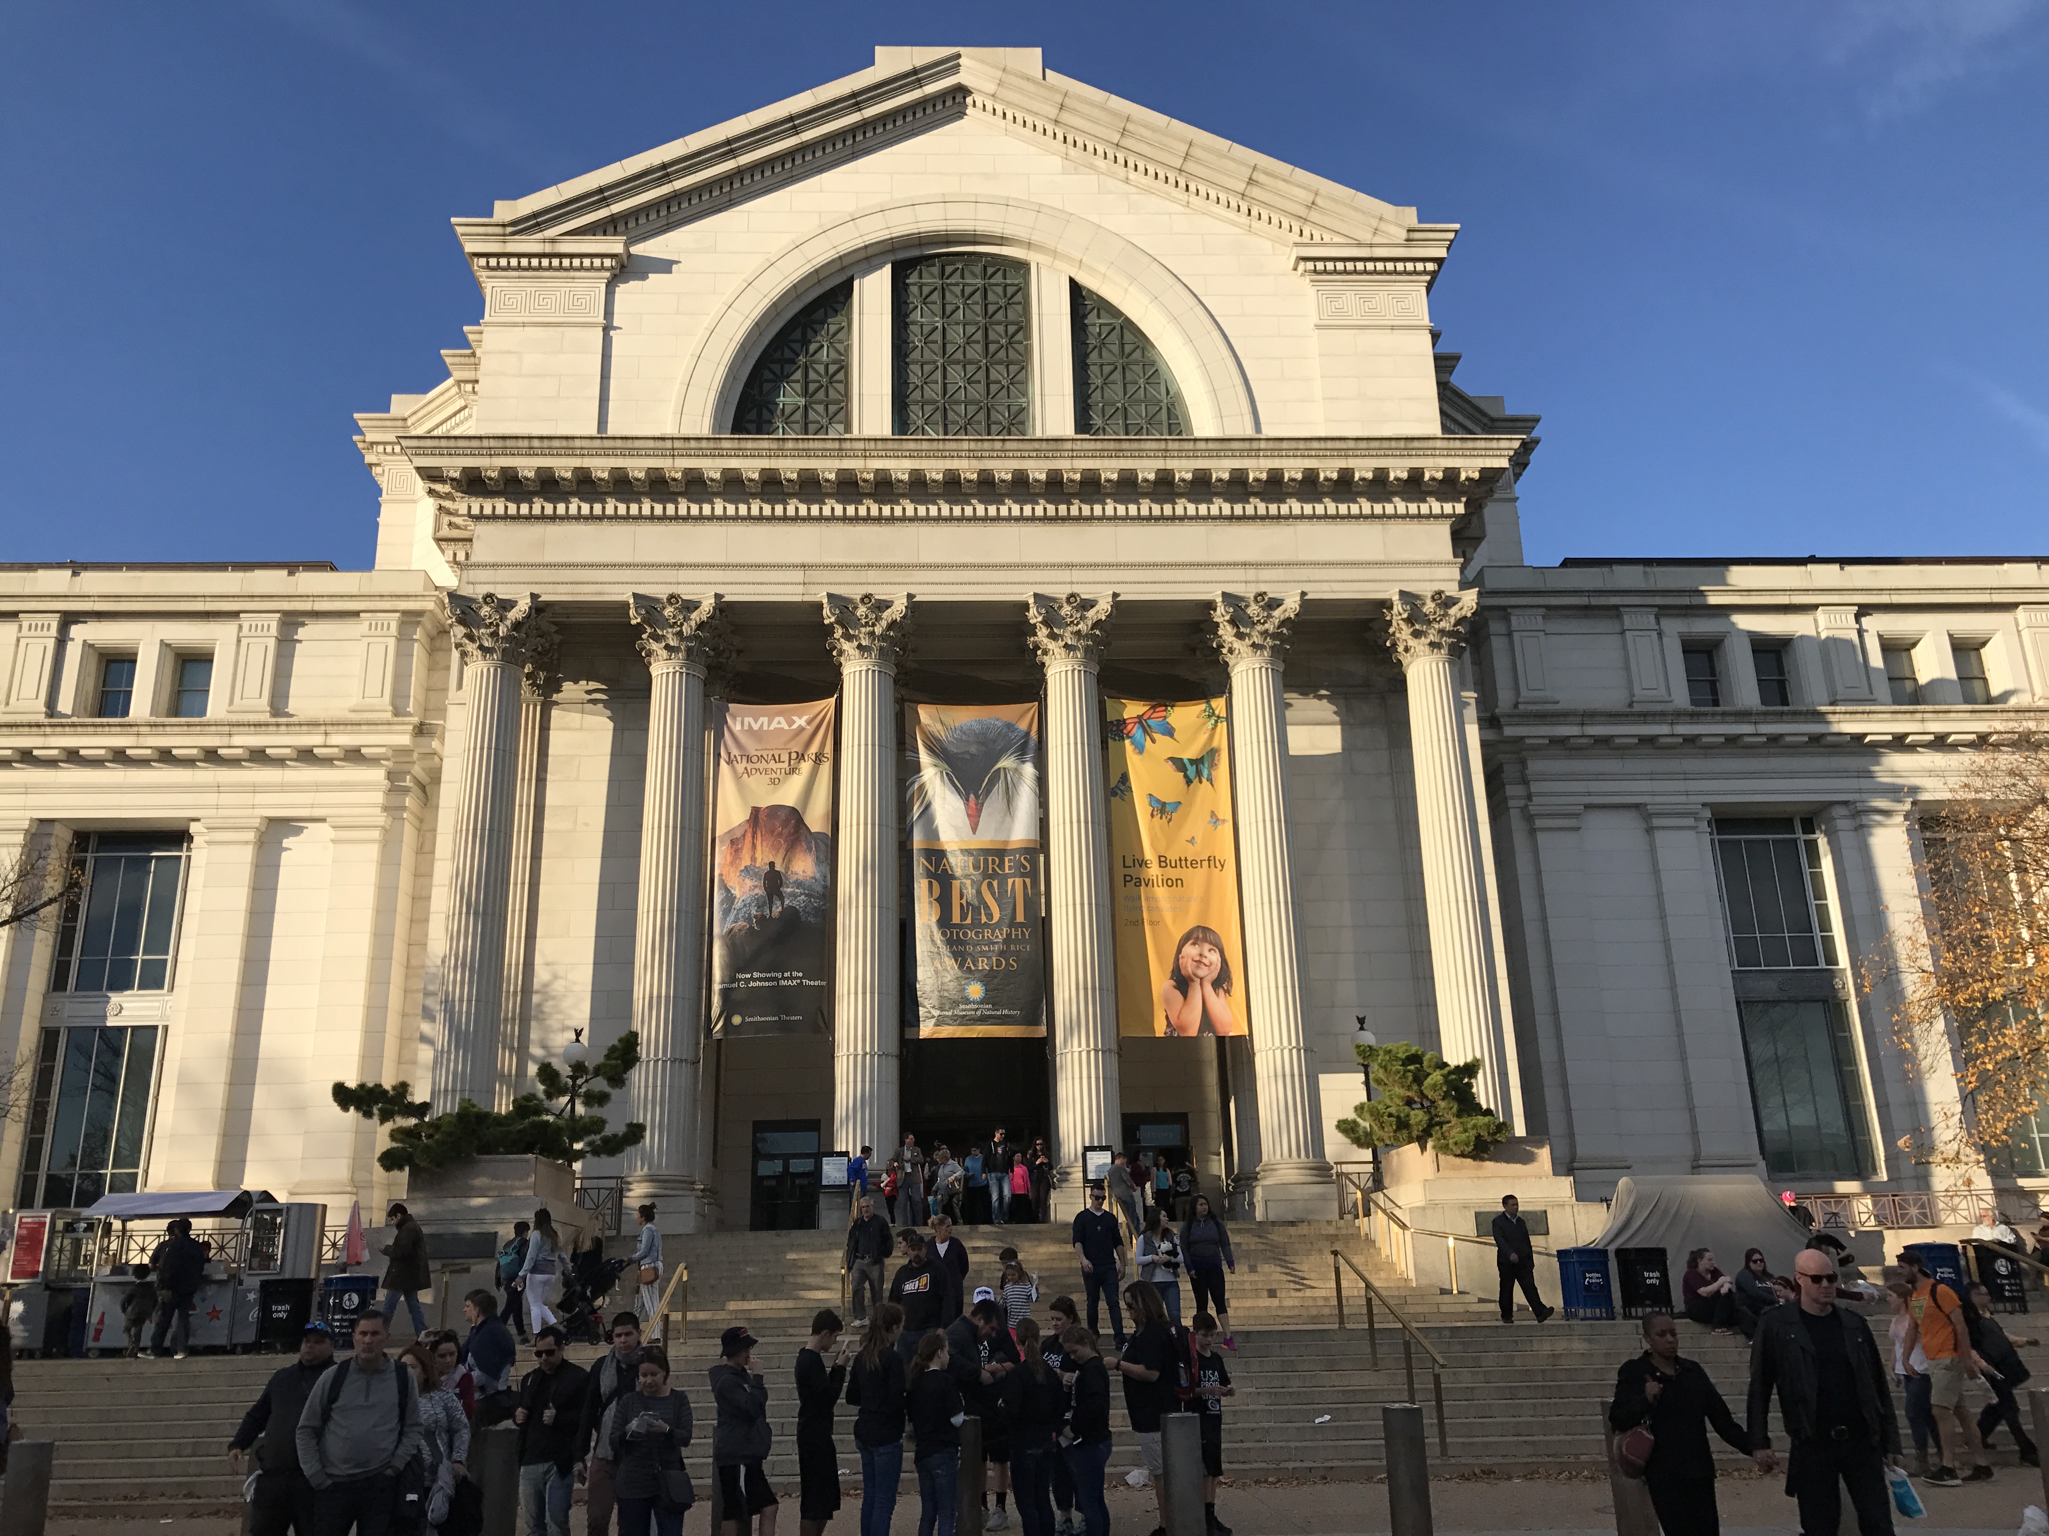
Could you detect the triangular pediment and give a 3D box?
[{"bbox_3d":[-1.746,-15.517,42.941,24.200,6.200,1.900,-1,-18,-3],"label":"triangular pediment"}]

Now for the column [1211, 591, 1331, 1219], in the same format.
[{"bbox_3d":[5.342,2.753,35.222,1.750,13.350,1.750,-1,-18,-3],"label":"column"}]

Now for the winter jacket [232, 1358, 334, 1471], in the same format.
[{"bbox_3d":[-4.420,3.884,9.950,0.622,0.648,0.380,2,-18,-12],"label":"winter jacket"}]

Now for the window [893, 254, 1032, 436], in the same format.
[{"bbox_3d":[-1.611,-10.705,42.229,3.450,5.450,0.400,-1,-18,-3],"label":"window"}]

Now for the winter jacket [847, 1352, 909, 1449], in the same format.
[{"bbox_3d":[-0.921,3.950,10.363,0.390,0.590,0.320,-8,-19,20],"label":"winter jacket"}]

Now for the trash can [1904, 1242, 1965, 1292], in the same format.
[{"bbox_3d":[11.461,6.434,20.818,0.640,0.850,0.640,-1,-18,-3],"label":"trash can"}]

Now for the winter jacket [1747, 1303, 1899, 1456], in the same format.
[{"bbox_3d":[3.472,2.657,7.211,0.610,0.660,0.300,-6,-18,13],"label":"winter jacket"}]

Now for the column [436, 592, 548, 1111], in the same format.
[{"bbox_3d":[-11.343,2.913,34.310,1.750,13.350,1.750,-1,-18,-3],"label":"column"}]

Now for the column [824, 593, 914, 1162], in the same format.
[{"bbox_3d":[-3.195,2.676,33.632,1.880,12.740,1.880,-1,-18,-2],"label":"column"}]

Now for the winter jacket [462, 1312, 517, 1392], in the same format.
[{"bbox_3d":[-4.763,5.217,14.765,0.460,0.667,0.460,-3,-18,4],"label":"winter jacket"}]

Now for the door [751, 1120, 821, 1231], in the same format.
[{"bbox_3d":[-5.164,8.868,35.762,1.514,2.465,0.180,-1,-18,-2],"label":"door"}]

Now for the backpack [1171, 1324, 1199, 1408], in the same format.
[{"bbox_3d":[1.170,4.365,12.117,0.210,0.520,0.300,-6,-18,14],"label":"backpack"}]

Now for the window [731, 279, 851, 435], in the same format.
[{"bbox_3d":[-5.341,-9.326,38.106,2.650,4.300,0.300,-1,-18,-3],"label":"window"}]

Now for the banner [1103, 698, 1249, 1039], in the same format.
[{"bbox_3d":[3.101,1.986,34.385,2.630,7.236,0.150,-1,-18,-2],"label":"banner"}]

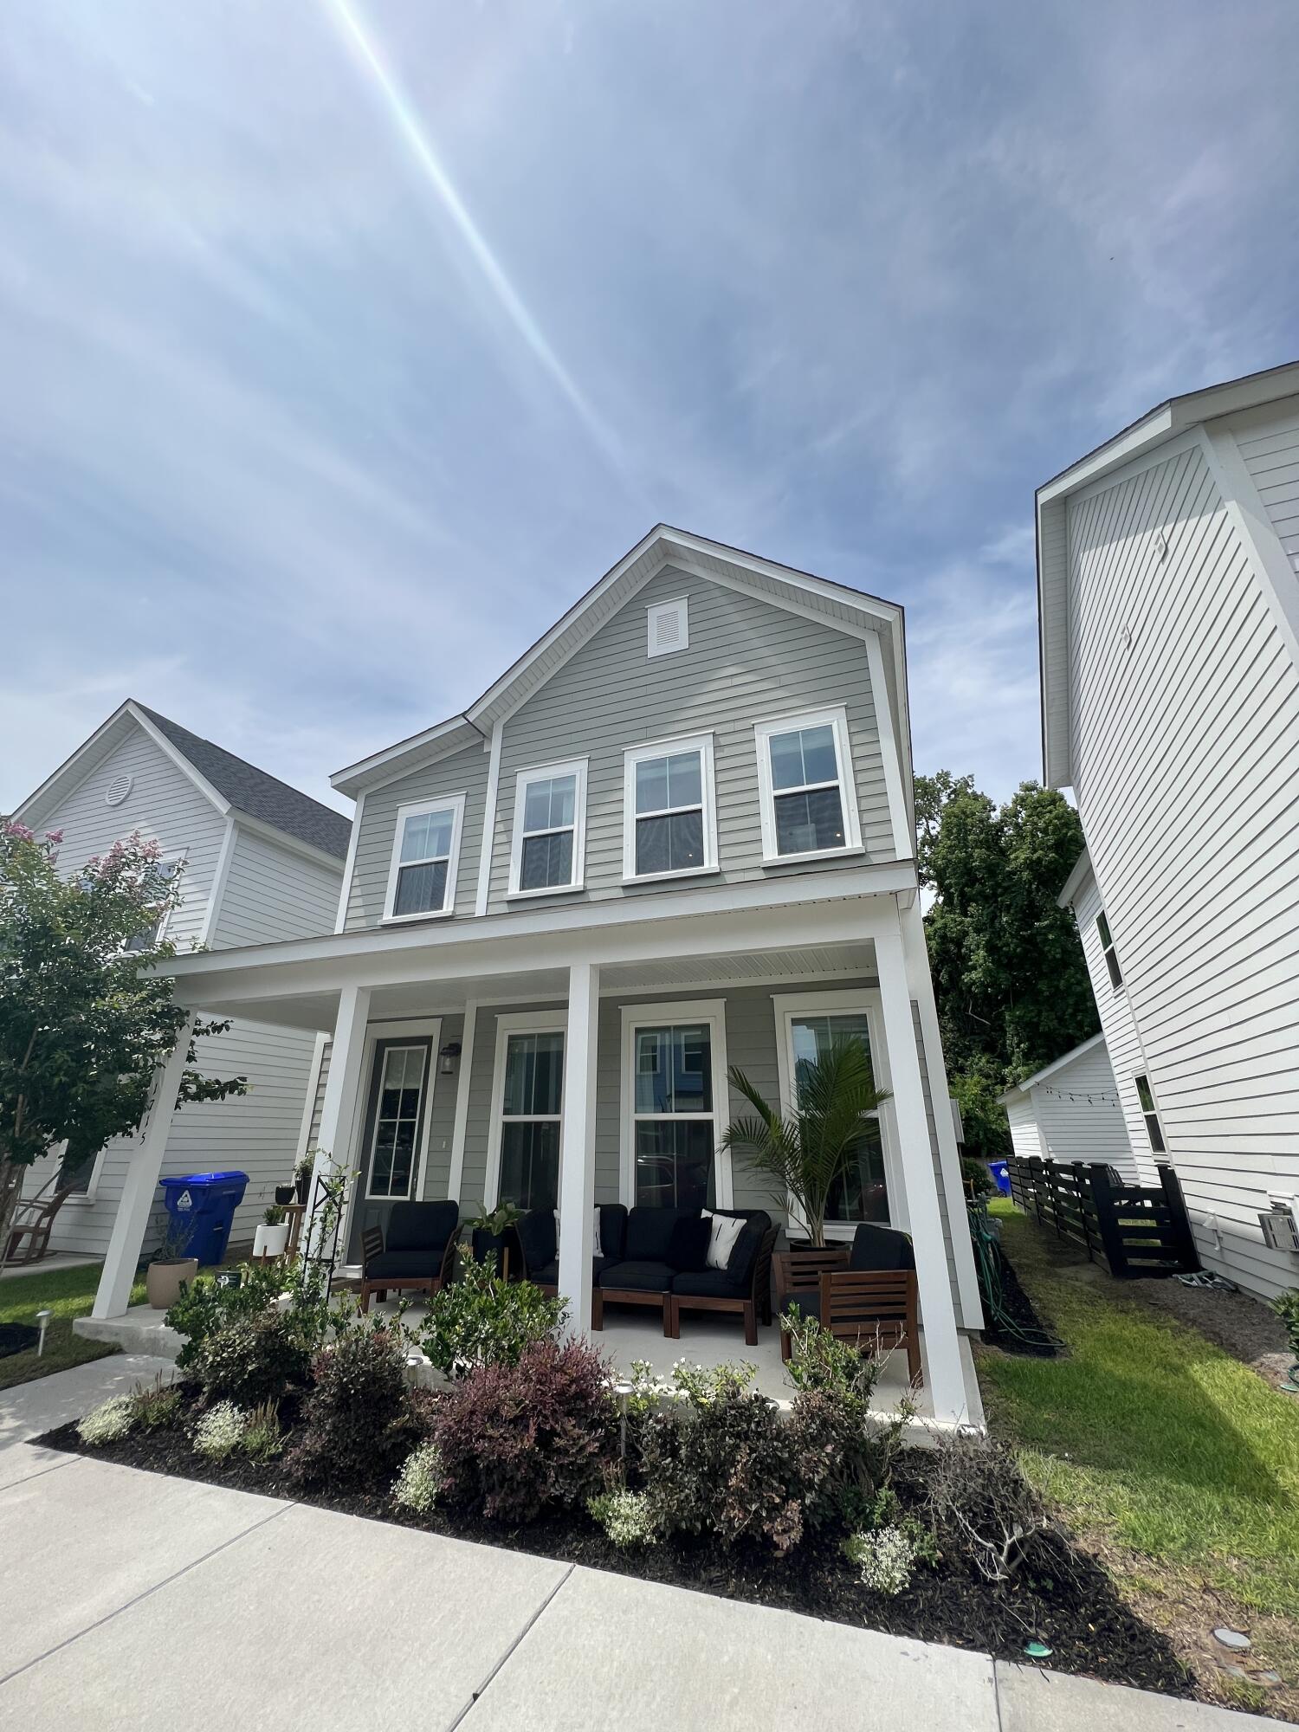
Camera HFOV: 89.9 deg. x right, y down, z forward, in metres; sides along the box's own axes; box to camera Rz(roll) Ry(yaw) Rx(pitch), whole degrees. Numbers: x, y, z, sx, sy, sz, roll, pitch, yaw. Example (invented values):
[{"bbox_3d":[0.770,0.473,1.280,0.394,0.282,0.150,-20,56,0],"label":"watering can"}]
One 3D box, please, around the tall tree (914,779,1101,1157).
[{"bbox_3d":[14.317,3.785,26.947,8.000,16.600,7.800,-8,-24,20],"label":"tall tree"}]

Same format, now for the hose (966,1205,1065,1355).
[{"bbox_3d":[3.231,3.581,5.853,0.580,0.960,1.100,-8,-24,20],"label":"hose"}]

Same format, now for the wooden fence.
[{"bbox_3d":[8.164,6.353,12.588,1.100,1.250,10.800,-8,-24,20],"label":"wooden fence"}]

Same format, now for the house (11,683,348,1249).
[{"bbox_3d":[-9.951,2.590,15.890,7.800,10.600,10.400,-8,-24,20],"label":"house"}]

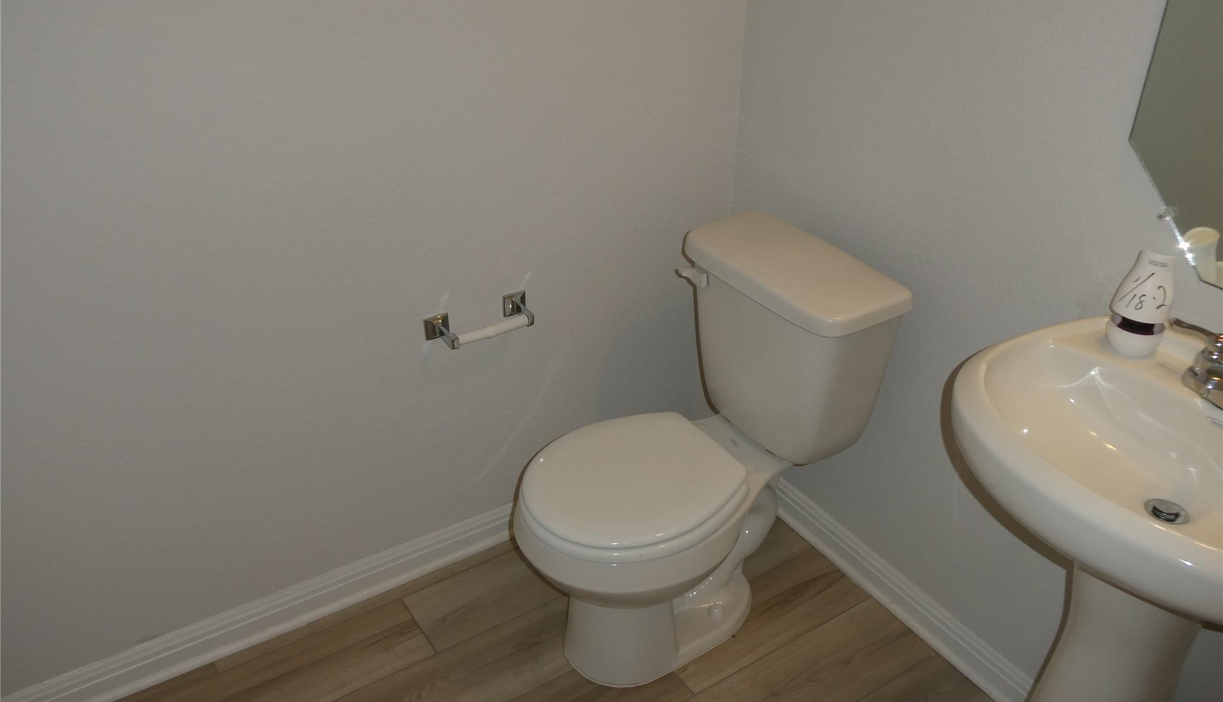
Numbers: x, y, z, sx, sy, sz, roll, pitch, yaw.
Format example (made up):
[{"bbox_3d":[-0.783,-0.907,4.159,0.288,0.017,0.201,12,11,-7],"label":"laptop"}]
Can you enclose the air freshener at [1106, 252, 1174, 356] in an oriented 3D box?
[{"bbox_3d":[0.722,-0.070,1.340,0.076,0.152,0.076,17,35,27],"label":"air freshener"}]

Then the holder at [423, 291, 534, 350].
[{"bbox_3d":[-0.247,-0.052,1.933,0.220,0.049,0.078,-18,35,-27],"label":"holder"}]

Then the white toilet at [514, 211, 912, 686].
[{"bbox_3d":[0.129,0.219,1.896,0.693,0.744,0.425,-18,35,-27],"label":"white toilet"}]

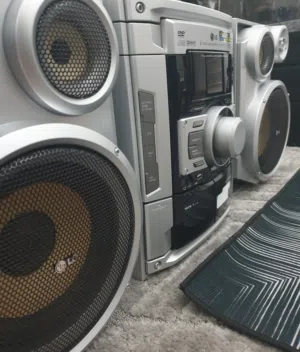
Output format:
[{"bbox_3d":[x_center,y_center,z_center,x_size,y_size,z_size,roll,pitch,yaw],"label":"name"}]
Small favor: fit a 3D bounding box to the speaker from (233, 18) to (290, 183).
[{"bbox_3d":[0.158,-0.154,0.672,0.250,0.306,0.230,11,24,39],"label":"speaker"}]

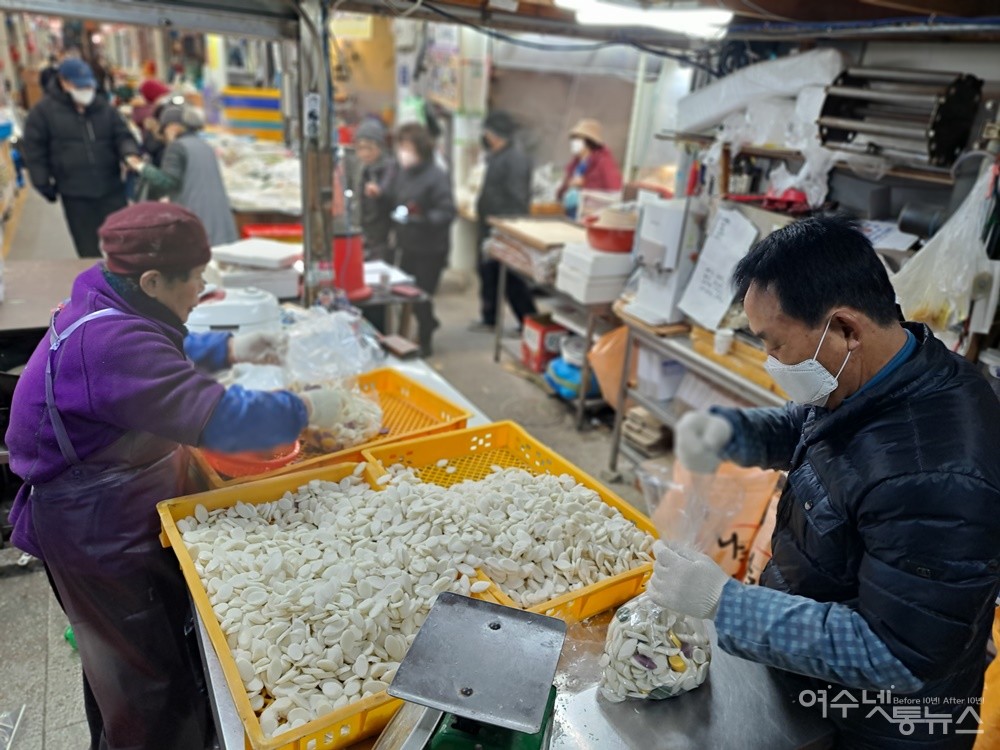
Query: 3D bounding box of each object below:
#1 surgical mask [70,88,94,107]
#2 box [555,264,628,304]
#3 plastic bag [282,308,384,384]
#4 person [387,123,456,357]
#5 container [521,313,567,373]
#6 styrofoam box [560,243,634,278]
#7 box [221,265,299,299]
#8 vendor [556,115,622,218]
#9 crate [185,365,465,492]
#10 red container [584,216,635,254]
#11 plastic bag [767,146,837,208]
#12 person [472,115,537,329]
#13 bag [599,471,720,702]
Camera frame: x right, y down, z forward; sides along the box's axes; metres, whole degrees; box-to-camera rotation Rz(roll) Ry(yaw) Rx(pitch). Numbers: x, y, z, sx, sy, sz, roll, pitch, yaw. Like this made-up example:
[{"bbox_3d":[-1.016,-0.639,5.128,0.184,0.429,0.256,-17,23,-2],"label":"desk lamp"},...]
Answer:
[{"bbox_3d":[-2.582,-1.716,4.287,0.080,0.115,0.140,36,37,31],"label":"surgical mask"},{"bbox_3d":[0.517,-0.525,3.892,0.265,0.140,0.290,-8,26,-25],"label":"box"},{"bbox_3d":[-0.539,-0.090,2.260,0.300,0.180,0.270,3,21,0],"label":"plastic bag"},{"bbox_3d":[-0.545,-0.881,4.685,0.460,1.570,0.360,24,31,39],"label":"person"},{"bbox_3d":[0.290,-0.193,4.374,0.190,0.293,0.244,-7,24,-26],"label":"container"},{"bbox_3d":[0.547,-0.645,3.846,0.265,0.120,0.280,-8,26,-25],"label":"styrofoam box"},{"bbox_3d":[-1.271,-0.516,3.623,0.385,0.150,0.330,-5,25,-18],"label":"box"},{"bbox_3d":[0.728,-1.353,5.934,0.400,1.580,0.480,-11,28,-31],"label":"vendor"},{"bbox_3d":[-0.460,0.140,1.811,0.670,0.073,0.416,-14,27,-38],"label":"crate"},{"bbox_3d":[0.615,-0.736,3.630,0.370,0.170,0.360,3,21,0],"label":"red container"},{"bbox_3d":[1.218,-0.794,2.800,0.250,0.230,0.200,3,21,0],"label":"plastic bag"},{"bbox_3d":[0.026,-1.122,5.197,0.450,1.620,0.500,3,21,0],"label":"person"},{"bbox_3d":[0.246,0.330,1.070,0.170,0.330,0.150,3,21,0],"label":"bag"}]

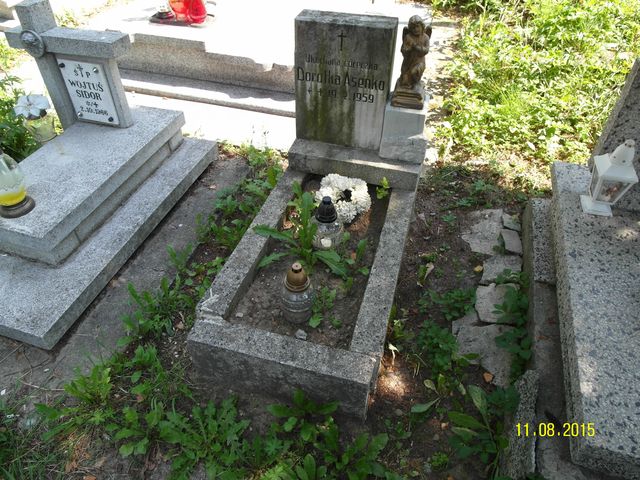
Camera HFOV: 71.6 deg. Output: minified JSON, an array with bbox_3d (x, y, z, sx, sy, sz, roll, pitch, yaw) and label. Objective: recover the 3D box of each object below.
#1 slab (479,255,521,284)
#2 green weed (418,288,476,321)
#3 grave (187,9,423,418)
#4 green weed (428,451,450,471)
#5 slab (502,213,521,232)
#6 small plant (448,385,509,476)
[{"bbox_3d":[0.830,0.149,2.038,0.173,0.042,0.194,15,43,15],"label":"slab"},{"bbox_3d":[0.533,0.268,1.855,0.242,0.068,0.149,1,42,0],"label":"green weed"},{"bbox_3d":[0.060,-0.239,1.816,0.661,0.913,1.449,11,43,10],"label":"grave"},{"bbox_3d":[0.382,0.704,1.418,0.070,0.035,0.061,1,42,0],"label":"green weed"},{"bbox_3d":[0.991,-0.079,2.302,0.095,0.037,0.126,15,43,15],"label":"slab"},{"bbox_3d":[0.512,0.610,1.442,0.180,0.147,0.298,1,42,0],"label":"small plant"}]

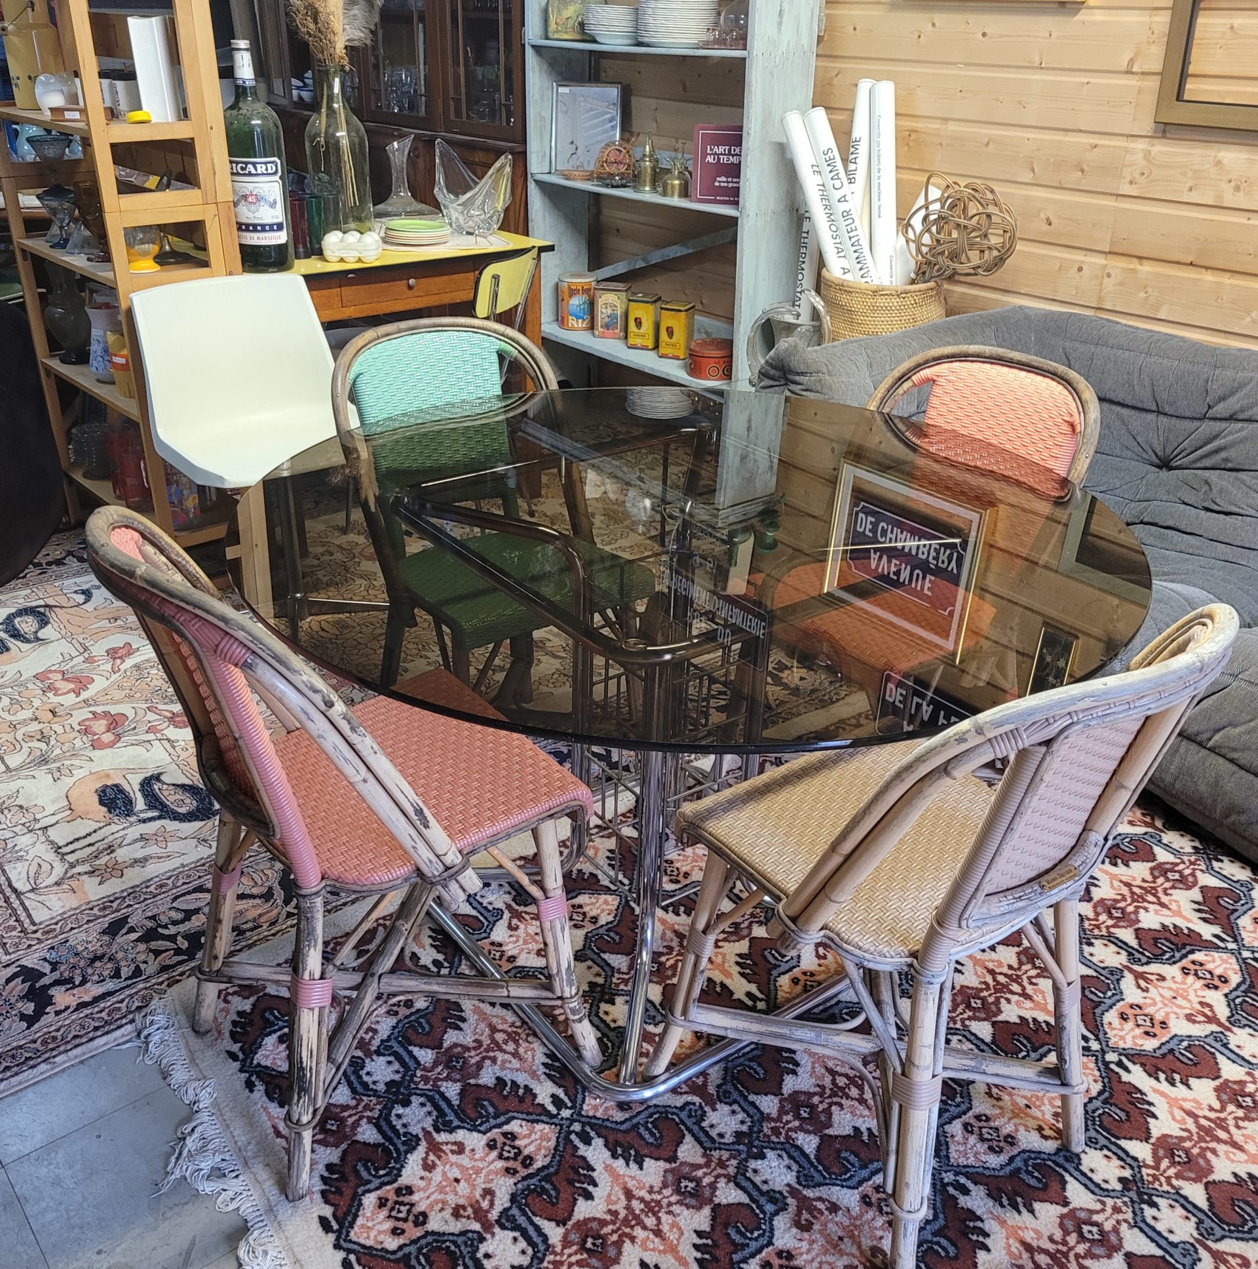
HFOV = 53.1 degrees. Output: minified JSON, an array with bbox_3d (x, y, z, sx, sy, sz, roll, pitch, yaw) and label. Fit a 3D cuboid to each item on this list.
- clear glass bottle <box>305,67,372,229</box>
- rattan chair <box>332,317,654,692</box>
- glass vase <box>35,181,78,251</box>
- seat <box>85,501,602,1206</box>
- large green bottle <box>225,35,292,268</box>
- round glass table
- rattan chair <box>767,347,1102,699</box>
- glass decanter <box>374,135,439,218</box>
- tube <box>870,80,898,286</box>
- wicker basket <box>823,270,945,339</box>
[{"bbox_3d":[-0.845,-1.388,3.601,0.196,0.434,0.196,-17,33,-33],"label":"clear glass bottle"},{"bbox_3d":[-0.232,-0.123,2.360,0.470,0.870,0.535,-14,31,-28],"label":"rattan chair"},{"bbox_3d":[-1.498,-1.090,3.293,0.109,0.145,0.109,-17,33,-33],"label":"glass vase"},{"bbox_3d":[-0.367,0.214,1.643,0.540,0.888,0.475,-17,33,-32],"label":"seat"},{"bbox_3d":[-0.882,-1.122,2.963,0.151,0.491,0.151,-1,27,-6],"label":"large green bottle"},{"bbox_3d":[0.069,0.156,1.949,1.246,0.740,1.246,1,27,-1],"label":"round glass table"},{"bbox_3d":[0.478,-0.042,2.264,0.529,0.871,0.464,-20,34,-36],"label":"rattan chair"},{"bbox_3d":[-0.683,-1.406,3.873,0.212,0.229,0.212,1,27,-1],"label":"glass decanter"},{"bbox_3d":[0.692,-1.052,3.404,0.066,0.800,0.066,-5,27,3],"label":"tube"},{"bbox_3d":[0.701,-0.826,3.587,0.345,0.380,0.345,8,28,11],"label":"wicker basket"}]

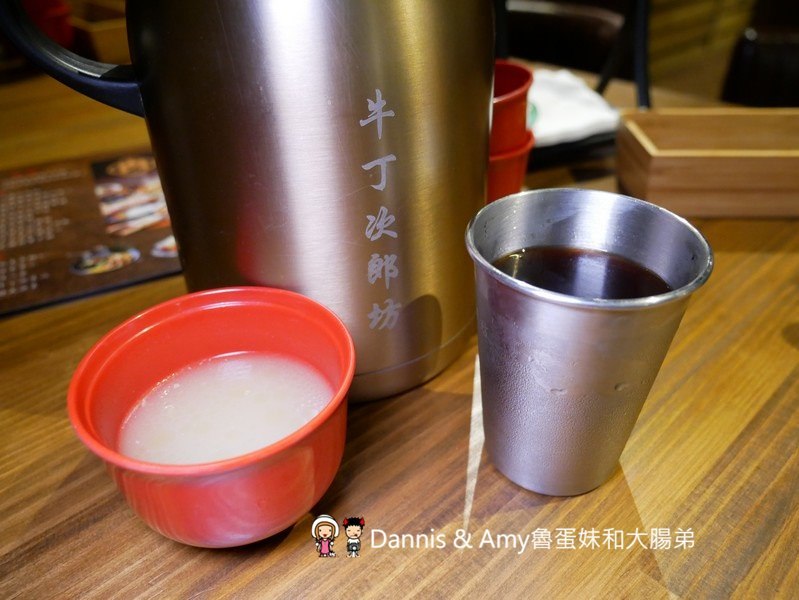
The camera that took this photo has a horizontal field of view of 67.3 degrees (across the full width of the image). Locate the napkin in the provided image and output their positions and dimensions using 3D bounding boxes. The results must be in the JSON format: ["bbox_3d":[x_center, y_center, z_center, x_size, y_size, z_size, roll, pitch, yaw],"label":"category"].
[{"bbox_3d":[0.129,-0.172,0.531,0.095,0.034,0.120,-10,36,-12],"label":"napkin"}]

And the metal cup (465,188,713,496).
[{"bbox_3d":[0.065,0.019,0.235,0.081,0.099,0.081,-1,36,0],"label":"metal cup"}]

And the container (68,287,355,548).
[{"bbox_3d":[-0.065,0.047,0.233,0.098,0.059,0.098,-1,36,0],"label":"container"}]

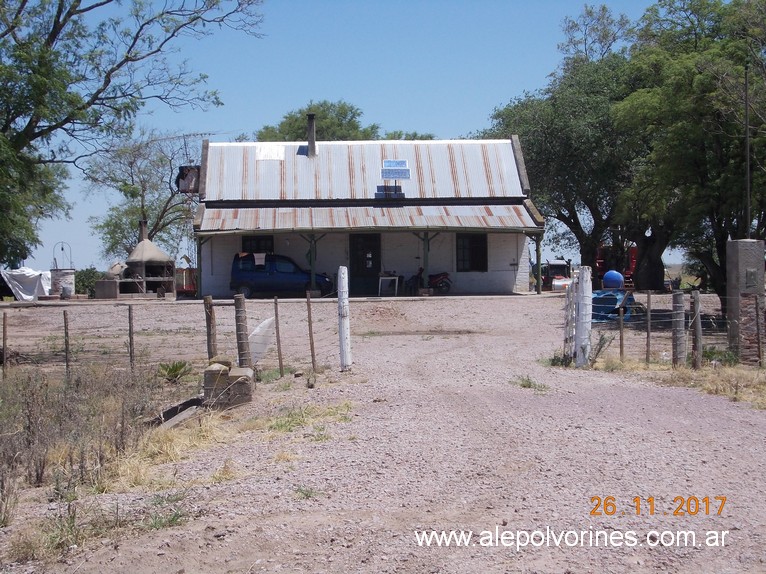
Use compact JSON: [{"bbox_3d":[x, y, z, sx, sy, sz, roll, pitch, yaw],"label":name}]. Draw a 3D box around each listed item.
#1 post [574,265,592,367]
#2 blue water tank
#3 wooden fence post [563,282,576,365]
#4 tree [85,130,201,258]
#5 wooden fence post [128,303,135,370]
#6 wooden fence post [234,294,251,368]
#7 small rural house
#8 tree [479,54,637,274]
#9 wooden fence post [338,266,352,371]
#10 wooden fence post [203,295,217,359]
[{"bbox_3d":[3.120,0.474,24.410,0.190,1.587,0.190,2,1,0],"label":"post"},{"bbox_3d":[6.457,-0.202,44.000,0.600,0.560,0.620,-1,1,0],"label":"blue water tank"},{"bbox_3d":[2.962,0.569,24.808,0.170,1.217,0.170,1,1,0],"label":"wooden fence post"},{"bbox_3d":[-11.484,-3.558,75.000,5.600,7.900,5.400,-1,1,0],"label":"tree"},{"bbox_3d":[-3.931,0.803,24.606,0.070,1.043,0.070,-2,1,0],"label":"wooden fence post"},{"bbox_3d":[-2.179,0.711,24.407,0.160,1.178,0.160,-5,1,0],"label":"wooden fence post"},{"bbox_3d":[-0.924,-3.448,66.241,13.600,7.600,10.000,-1,1,-4],"label":"small rural house"},{"bbox_3d":[8.444,-5.541,76.000,8.200,11.400,8.000,-1,1,0],"label":"tree"},{"bbox_3d":[-0.583,0.494,24.410,0.155,1.626,0.155,-2,1,0],"label":"wooden fence post"},{"bbox_3d":[-2.717,0.711,24.807,0.140,1.157,0.140,-5,1,0],"label":"wooden fence post"}]

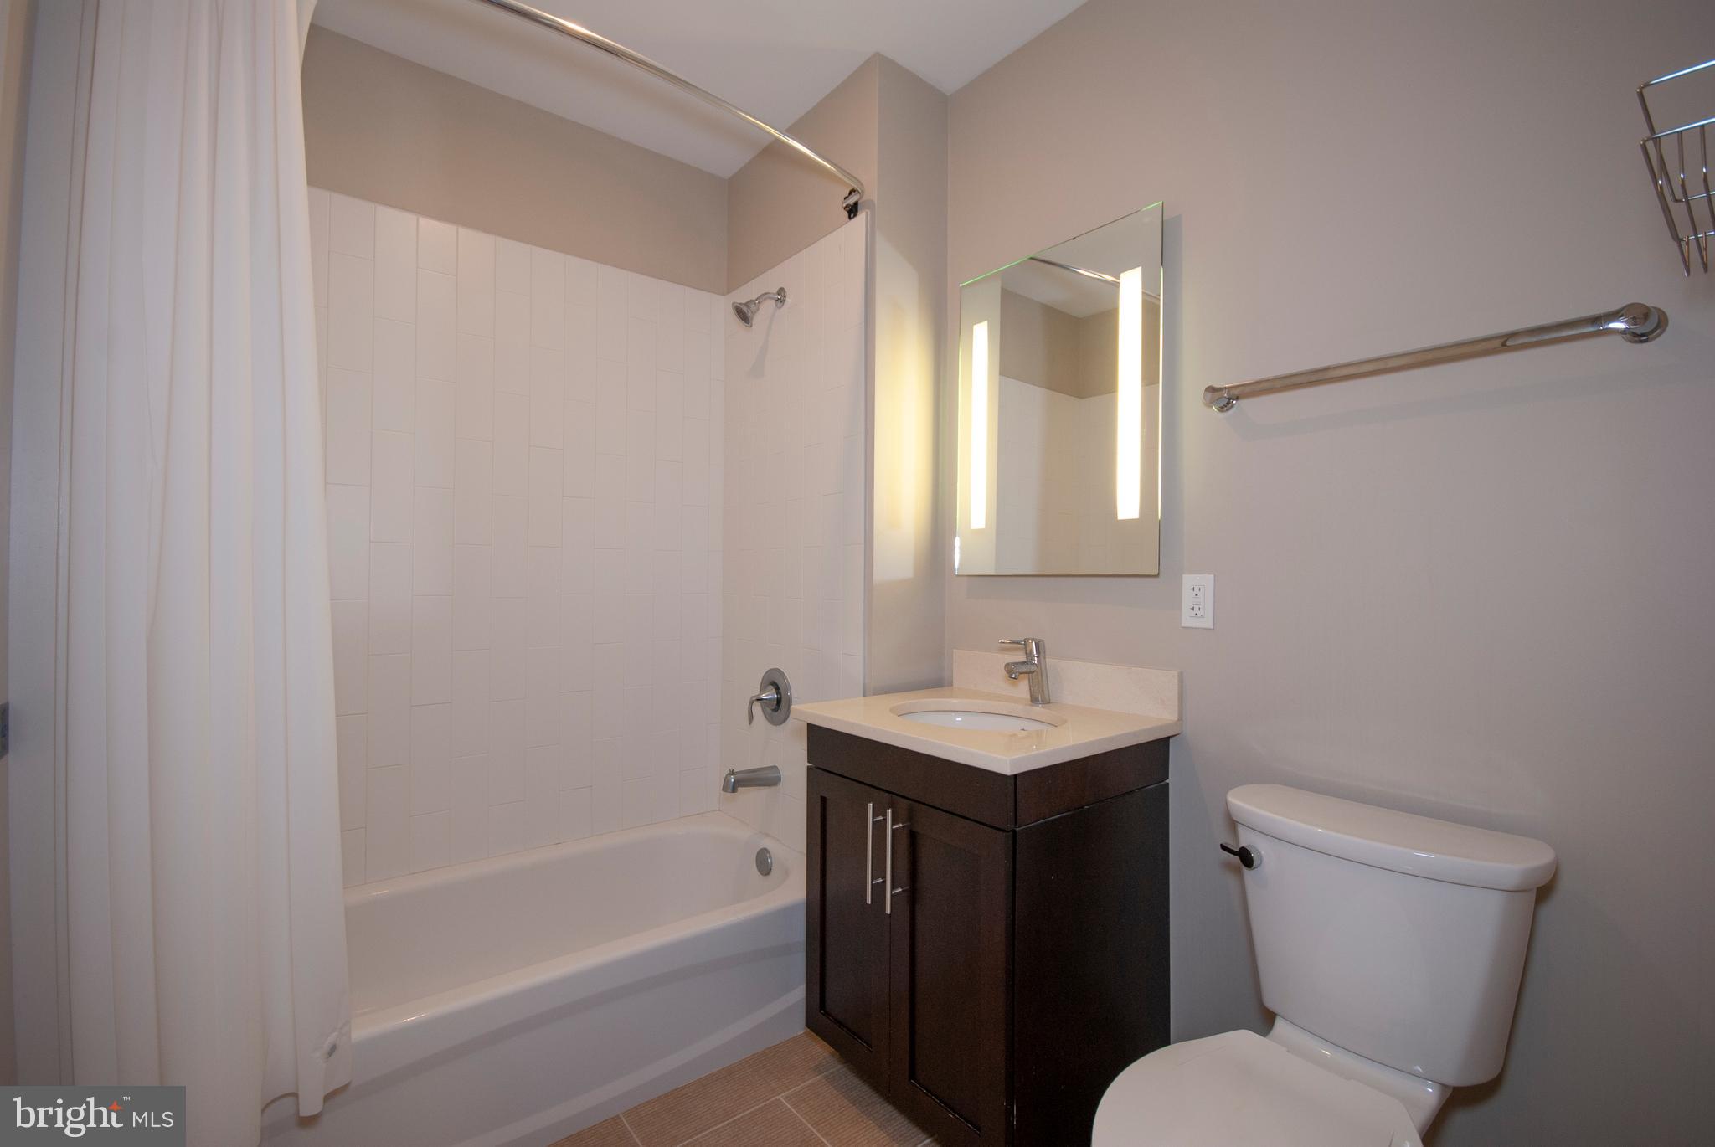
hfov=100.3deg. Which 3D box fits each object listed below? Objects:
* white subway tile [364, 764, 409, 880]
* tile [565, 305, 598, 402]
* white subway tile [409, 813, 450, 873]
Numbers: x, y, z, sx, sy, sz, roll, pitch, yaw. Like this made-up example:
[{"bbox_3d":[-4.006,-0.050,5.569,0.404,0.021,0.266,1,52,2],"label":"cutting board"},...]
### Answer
[{"bbox_3d":[-1.291,0.686,1.970,0.098,0.307,0.010,1,-1,-37],"label":"white subway tile"},{"bbox_3d":[-0.881,-0.701,2.275,0.098,0.305,0.009,1,-1,-36],"label":"tile"},{"bbox_3d":[-1.211,0.760,2.029,0.098,0.159,0.010,1,-1,-37],"label":"white subway tile"}]

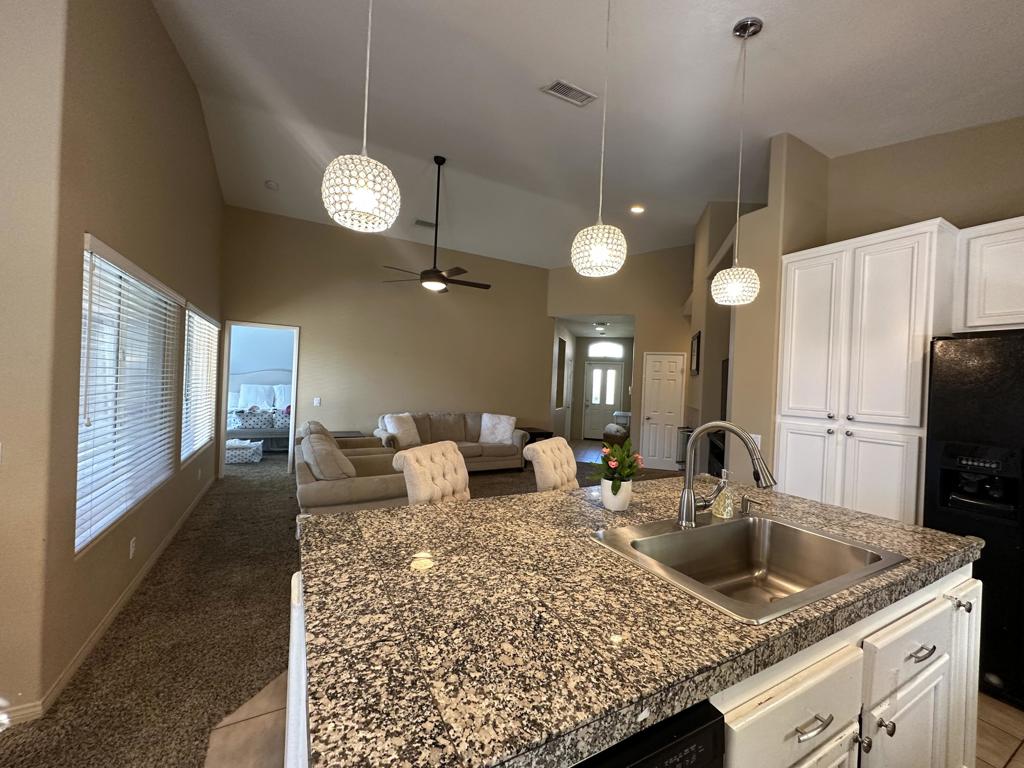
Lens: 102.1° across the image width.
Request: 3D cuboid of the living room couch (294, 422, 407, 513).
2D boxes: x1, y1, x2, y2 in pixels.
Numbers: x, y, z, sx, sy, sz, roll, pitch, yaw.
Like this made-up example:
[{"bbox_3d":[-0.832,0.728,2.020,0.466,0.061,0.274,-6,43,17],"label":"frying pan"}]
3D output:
[{"bbox_3d":[-1.726,0.882,4.382,0.990,0.950,2.540,2,0,-28],"label":"living room couch"}]

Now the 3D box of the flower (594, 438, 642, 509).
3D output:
[{"bbox_3d":[0.467,0.384,1.803,0.200,0.295,0.200,2,0,0],"label":"flower"}]

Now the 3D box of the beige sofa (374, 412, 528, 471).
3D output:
[{"bbox_3d":[-0.950,0.921,6.596,2.330,0.910,0.900,2,0,-28],"label":"beige sofa"}]

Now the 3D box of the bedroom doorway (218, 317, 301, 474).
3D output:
[{"bbox_3d":[-3.515,0.225,5.806,0.880,2.120,0.140,2,0,-28],"label":"bedroom doorway"}]

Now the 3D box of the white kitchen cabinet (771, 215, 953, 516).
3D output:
[{"bbox_3d":[2.435,0.292,2.861,0.620,2.450,0.850,2,0,-28],"label":"white kitchen cabinet"}]

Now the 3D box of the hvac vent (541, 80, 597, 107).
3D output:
[{"bbox_3d":[0.423,-2.185,3.089,0.370,0.040,0.220,2,13,-28],"label":"hvac vent"}]

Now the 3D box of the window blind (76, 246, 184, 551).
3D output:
[{"bbox_3d":[-2.457,0.057,2.773,0.060,1.440,1.900,2,0,-28],"label":"window blind"}]

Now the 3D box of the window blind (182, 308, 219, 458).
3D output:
[{"bbox_3d":[-3.446,0.002,4.625,0.060,1.460,1.870,2,0,-28],"label":"window blind"}]

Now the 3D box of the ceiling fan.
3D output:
[{"bbox_3d":[-0.895,-1.912,4.971,1.420,1.630,1.400,2,0,-28],"label":"ceiling fan"}]

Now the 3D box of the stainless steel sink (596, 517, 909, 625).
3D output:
[{"bbox_3d":[0.778,0.668,1.375,0.840,0.240,0.550,2,0,-28],"label":"stainless steel sink"}]

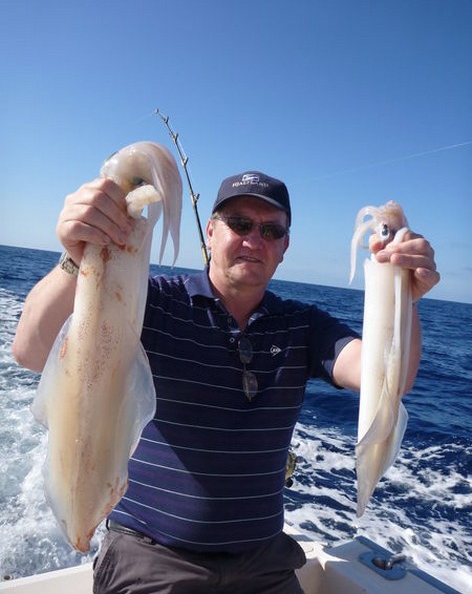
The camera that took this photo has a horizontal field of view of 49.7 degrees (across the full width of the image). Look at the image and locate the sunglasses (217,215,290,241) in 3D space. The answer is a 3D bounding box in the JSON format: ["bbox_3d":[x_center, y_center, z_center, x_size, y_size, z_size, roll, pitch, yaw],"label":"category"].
[{"bbox_3d":[0.031,-0.148,1.113,0.140,0.042,0.140,11,4,-12],"label":"sunglasses"}]

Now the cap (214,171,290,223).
[{"bbox_3d":[0.037,-0.216,1.107,0.180,0.130,0.265,10,2,-7],"label":"cap"}]

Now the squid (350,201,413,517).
[{"bbox_3d":[0.223,0.095,0.790,0.090,0.485,0.075,5,1,14],"label":"squid"}]

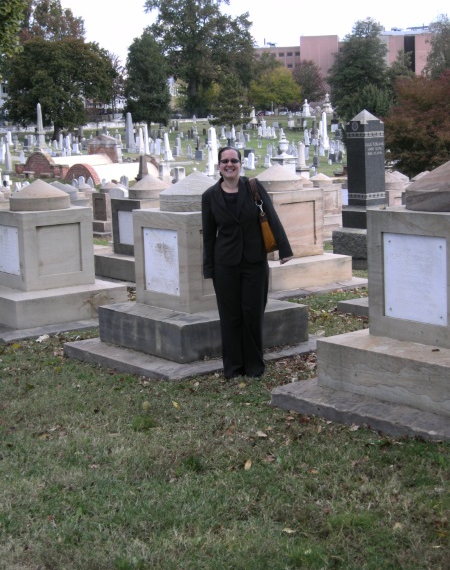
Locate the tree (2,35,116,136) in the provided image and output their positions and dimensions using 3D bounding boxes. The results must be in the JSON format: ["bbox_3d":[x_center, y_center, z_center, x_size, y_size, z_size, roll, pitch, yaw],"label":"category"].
[{"bbox_3d":[-18.173,-21.577,118.000,11.800,11.200,11.200,-2,8,0],"label":"tree"}]

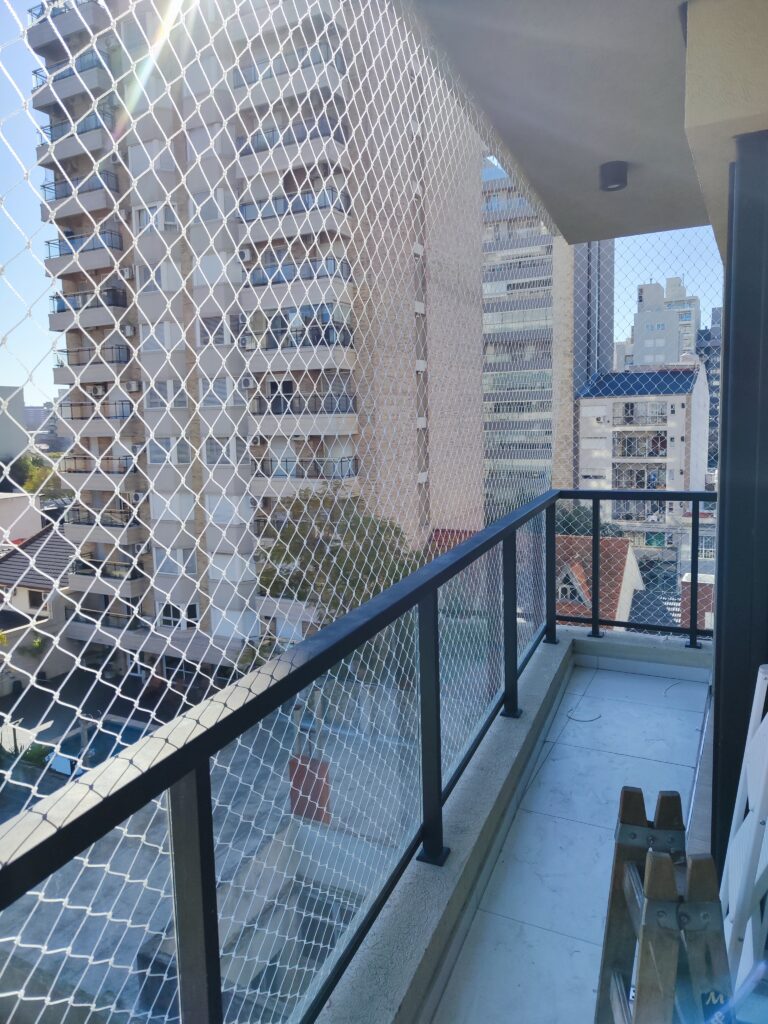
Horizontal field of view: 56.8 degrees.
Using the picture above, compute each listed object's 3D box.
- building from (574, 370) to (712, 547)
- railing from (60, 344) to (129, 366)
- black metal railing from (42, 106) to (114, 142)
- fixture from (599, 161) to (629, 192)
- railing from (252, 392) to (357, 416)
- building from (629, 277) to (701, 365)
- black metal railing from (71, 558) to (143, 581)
[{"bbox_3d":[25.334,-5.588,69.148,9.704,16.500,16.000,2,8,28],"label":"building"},{"bbox_3d":[-15.294,-8.067,37.389,4.350,0.880,0.880,2,8,26],"label":"railing"},{"bbox_3d":[-15.556,-19.185,36.060,4.350,0.880,0.880,2,8,26],"label":"black metal railing"},{"bbox_3d":[0.962,-1.401,2.969,0.108,0.090,0.108,2,8,27],"label":"fixture"},{"bbox_3d":[-3.709,-4.907,32.267,4.850,0.880,1.150,2,8,26],"label":"railing"},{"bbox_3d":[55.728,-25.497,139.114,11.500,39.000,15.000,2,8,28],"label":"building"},{"bbox_3d":[-15.055,3.050,38.729,4.400,0.880,0.880,2,8,26],"label":"black metal railing"}]

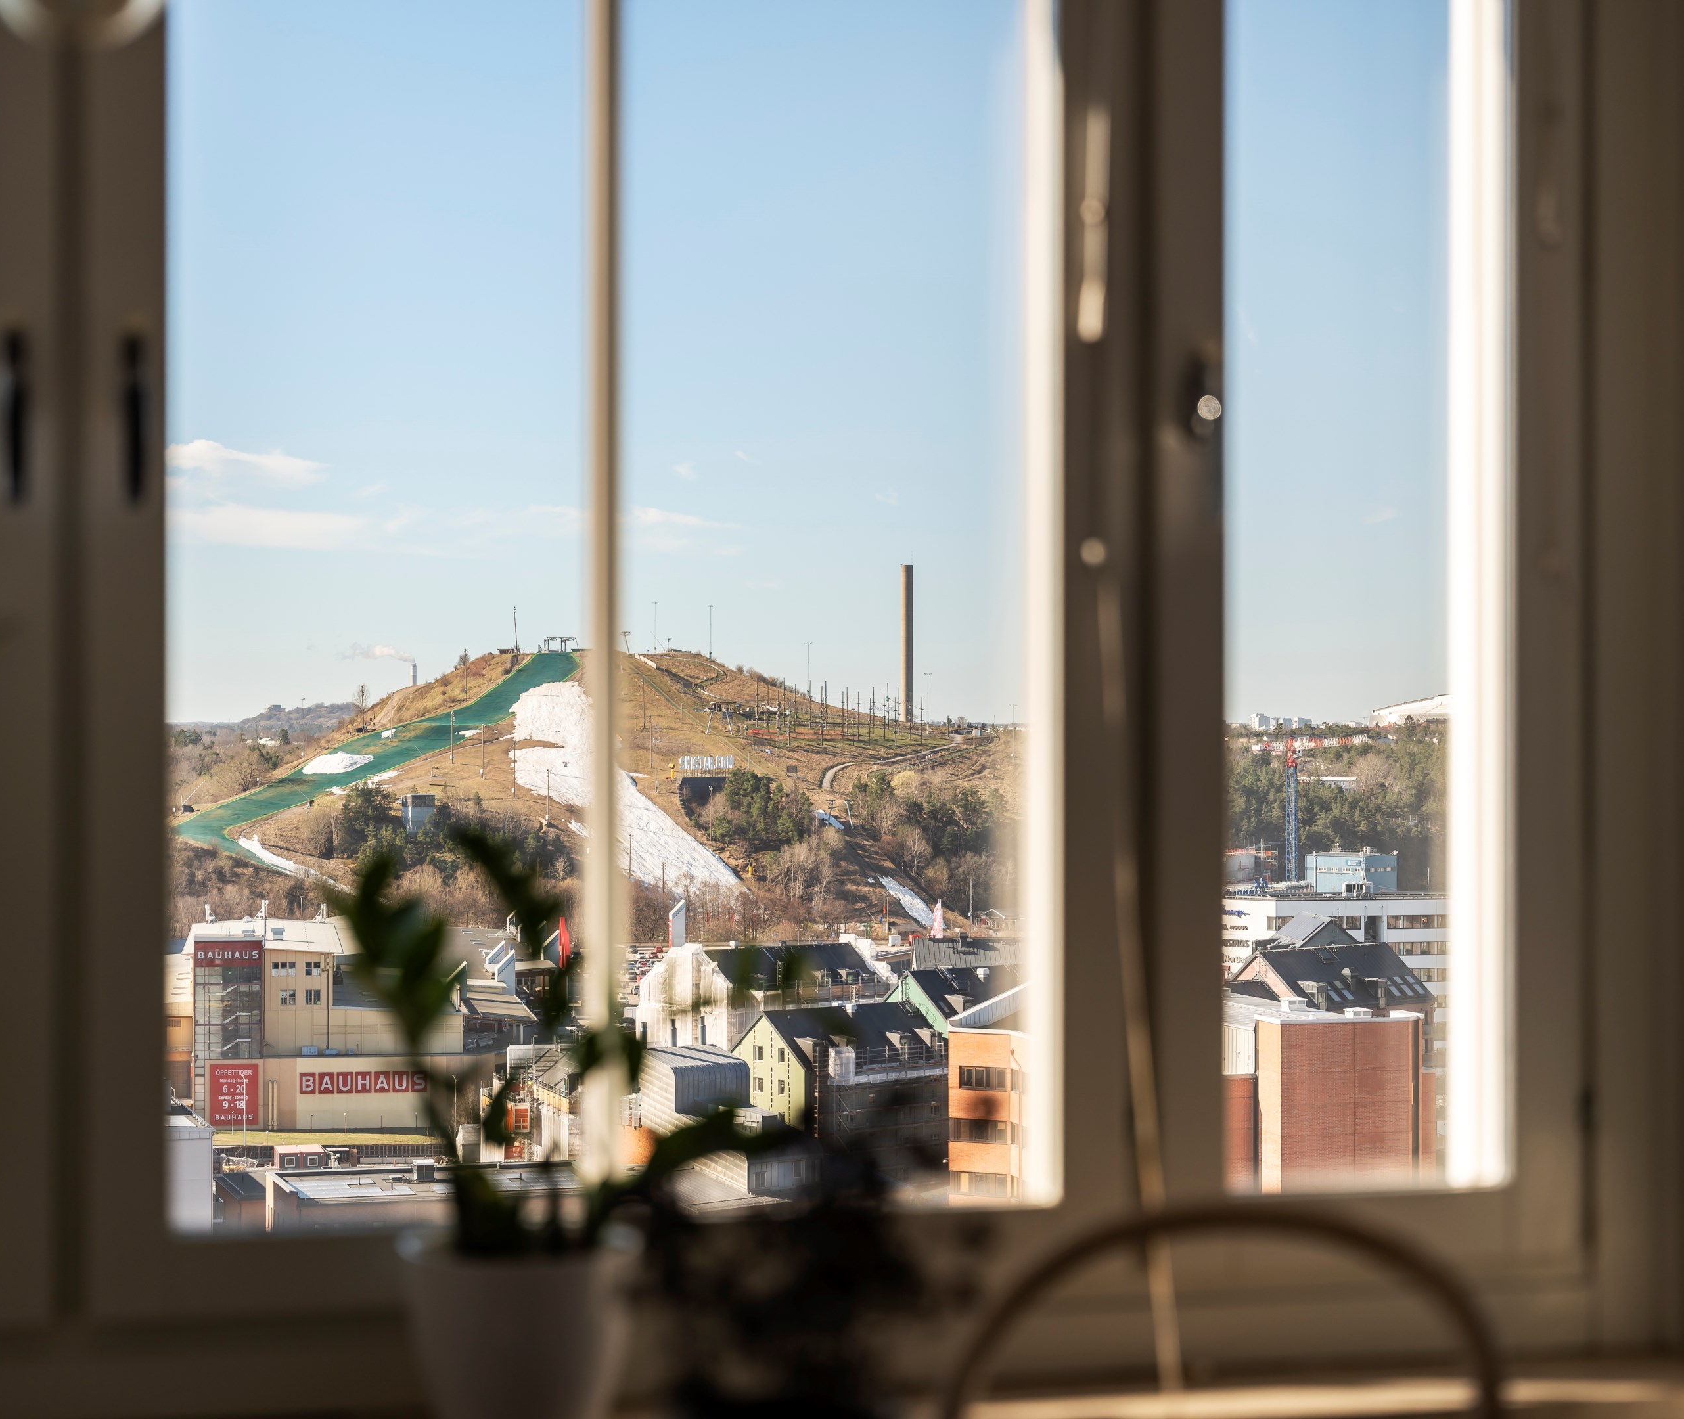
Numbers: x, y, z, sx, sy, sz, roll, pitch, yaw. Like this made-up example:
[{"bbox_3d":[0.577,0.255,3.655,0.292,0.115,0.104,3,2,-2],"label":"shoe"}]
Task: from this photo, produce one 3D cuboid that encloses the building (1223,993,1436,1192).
[{"bbox_3d":[44.000,39.530,340.000,19.000,20.400,22.000,0,0,-12],"label":"building"}]

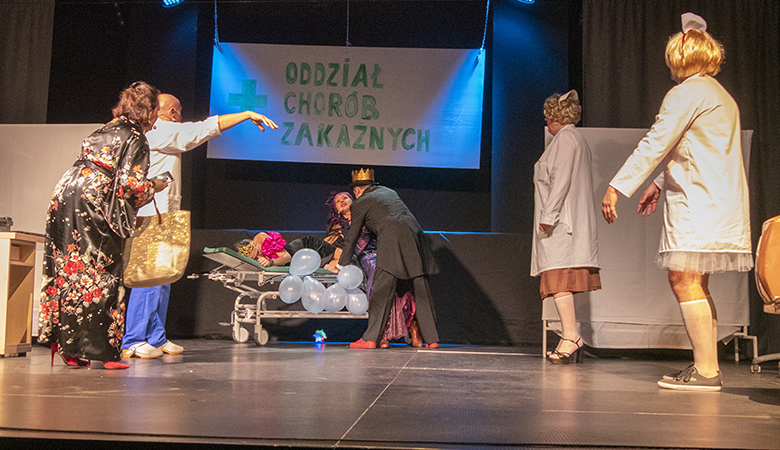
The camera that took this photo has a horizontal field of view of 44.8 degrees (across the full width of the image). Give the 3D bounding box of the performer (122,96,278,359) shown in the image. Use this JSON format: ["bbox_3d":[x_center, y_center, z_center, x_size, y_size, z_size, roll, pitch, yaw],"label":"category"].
[{"bbox_3d":[-1.263,0.001,6.344,0.920,1.760,0.580,2,-3,-28],"label":"performer"}]

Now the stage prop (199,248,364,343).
[{"bbox_3d":[-0.535,0.581,7.739,1.850,0.760,0.680,2,-3,-22],"label":"stage prop"}]

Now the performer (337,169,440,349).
[{"bbox_3d":[-0.003,0.255,7.285,0.720,1.380,0.620,-1,-3,31],"label":"performer"}]

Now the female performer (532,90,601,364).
[{"bbox_3d":[1.167,0.013,6.245,0.440,1.790,0.520,0,-3,10],"label":"female performer"}]

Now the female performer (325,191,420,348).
[{"bbox_3d":[-0.122,0.328,7.481,0.650,1.250,0.700,2,-3,-27],"label":"female performer"}]

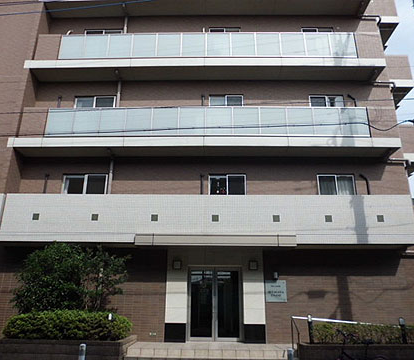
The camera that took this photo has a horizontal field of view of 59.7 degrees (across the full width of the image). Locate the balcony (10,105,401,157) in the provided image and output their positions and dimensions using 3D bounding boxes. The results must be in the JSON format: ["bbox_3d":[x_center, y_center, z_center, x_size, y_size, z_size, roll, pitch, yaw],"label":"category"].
[{"bbox_3d":[-0.138,-1.514,11.628,12.030,1.400,0.870,0,-19,2],"label":"balcony"}]

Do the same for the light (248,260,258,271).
[{"bbox_3d":[1.342,2.492,10.470,0.260,0.270,0.120,0,-19,2],"label":"light"}]

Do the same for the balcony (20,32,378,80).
[{"bbox_3d":[-0.108,-4.260,12.577,12.020,1.390,0.870,0,-19,2],"label":"balcony"}]

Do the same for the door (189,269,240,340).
[{"bbox_3d":[0.272,3.553,10.386,1.650,2.080,0.120,0,-19,2],"label":"door"}]

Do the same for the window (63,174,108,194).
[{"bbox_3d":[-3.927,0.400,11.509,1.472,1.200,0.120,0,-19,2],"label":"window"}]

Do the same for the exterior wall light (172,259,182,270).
[{"bbox_3d":[-0.876,2.489,10.532,0.260,0.270,0.120,0,-19,2],"label":"exterior wall light"}]

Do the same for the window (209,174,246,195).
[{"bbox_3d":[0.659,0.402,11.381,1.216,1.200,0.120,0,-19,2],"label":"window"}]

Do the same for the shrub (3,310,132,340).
[{"bbox_3d":[-3.379,3.623,9.023,3.050,0.670,1.000,0,-19,2],"label":"shrub"}]

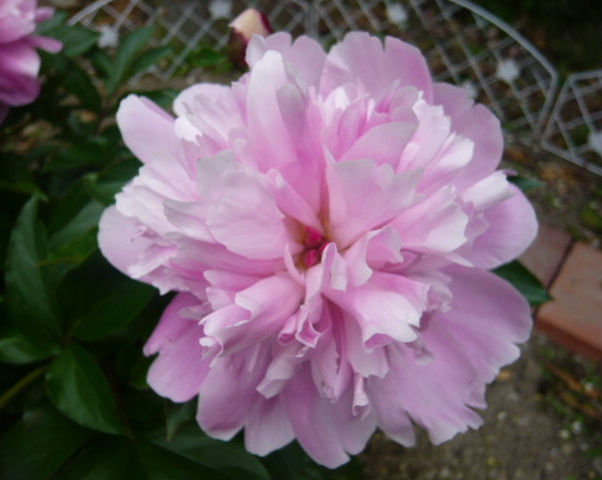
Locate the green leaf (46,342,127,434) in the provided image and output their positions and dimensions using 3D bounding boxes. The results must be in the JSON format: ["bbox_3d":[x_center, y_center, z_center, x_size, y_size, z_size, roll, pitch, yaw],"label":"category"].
[{"bbox_3d":[-0.141,0.097,0.340,0.037,0.018,0.072,-35,85,-14],"label":"green leaf"}]

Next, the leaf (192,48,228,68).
[{"bbox_3d":[-0.088,-0.175,0.500,0.036,0.010,0.024,5,45,5],"label":"leaf"}]

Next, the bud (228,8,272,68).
[{"bbox_3d":[-0.044,-0.167,0.430,0.037,0.048,0.037,0,46,0],"label":"bud"}]

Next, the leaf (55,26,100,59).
[{"bbox_3d":[-0.228,-0.198,0.520,0.055,0.014,0.034,-13,56,-16],"label":"leaf"}]

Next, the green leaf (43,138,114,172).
[{"bbox_3d":[-0.193,-0.073,0.450,0.066,0.015,0.035,-23,42,-14],"label":"green leaf"}]

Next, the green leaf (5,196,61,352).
[{"bbox_3d":[-0.181,0.023,0.350,0.040,0.020,0.108,-7,77,-17],"label":"green leaf"}]

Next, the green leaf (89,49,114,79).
[{"bbox_3d":[-0.200,-0.176,0.520,0.022,0.012,0.042,-21,69,-30],"label":"green leaf"}]

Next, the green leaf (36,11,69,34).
[{"bbox_3d":[-0.255,-0.222,0.530,0.048,0.013,0.030,-34,69,-23],"label":"green leaf"}]

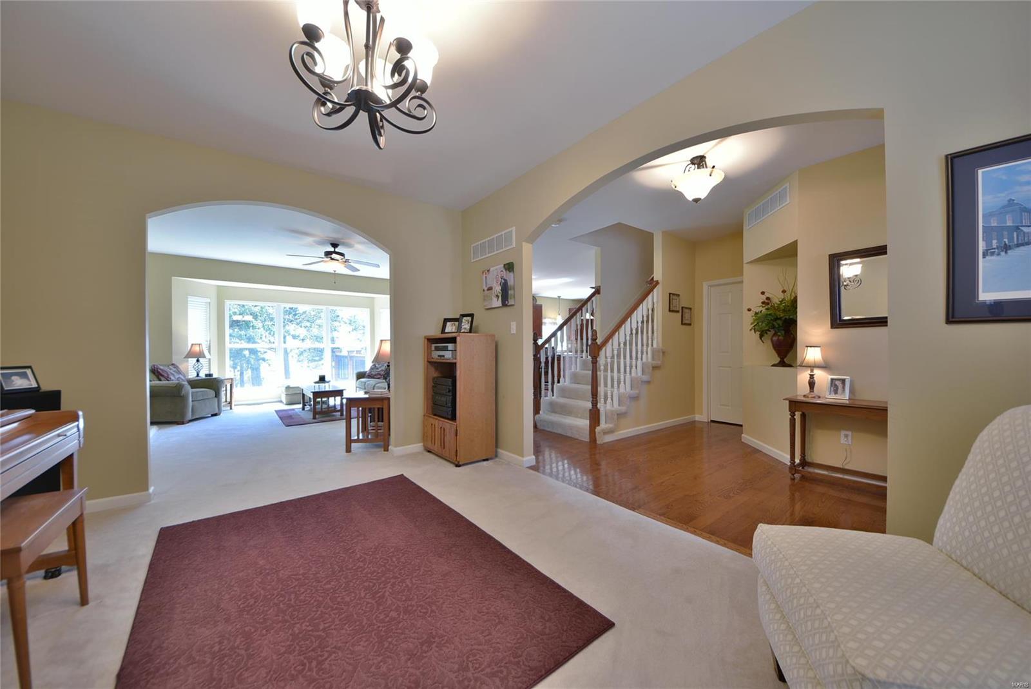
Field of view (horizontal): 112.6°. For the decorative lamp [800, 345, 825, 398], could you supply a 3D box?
[{"bbox_3d":[2.622,0.243,3.034,0.185,0.446,0.185,0,0,-39],"label":"decorative lamp"}]

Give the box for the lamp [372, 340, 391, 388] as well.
[{"bbox_3d":[-1.494,0.276,4.103,0.380,0.645,0.380,0,0,-27],"label":"lamp"}]

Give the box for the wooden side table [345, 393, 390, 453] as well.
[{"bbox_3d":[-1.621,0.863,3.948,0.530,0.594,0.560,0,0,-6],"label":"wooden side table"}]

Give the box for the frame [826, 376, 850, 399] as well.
[{"bbox_3d":[2.801,0.377,2.984,0.060,0.190,0.150,-1,0,-44],"label":"frame"}]

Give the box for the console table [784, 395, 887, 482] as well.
[{"bbox_3d":[2.845,0.816,2.663,0.390,0.690,1.160,0,0,-38],"label":"console table"}]

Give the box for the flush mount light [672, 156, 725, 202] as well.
[{"bbox_3d":[1.588,-1.429,3.006,0.409,0.391,0.409,0,0,-39],"label":"flush mount light"}]

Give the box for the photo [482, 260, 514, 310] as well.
[{"bbox_3d":[-0.173,-0.592,3.549,0.030,0.413,0.510,0,0,-39],"label":"photo"}]

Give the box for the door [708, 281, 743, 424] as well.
[{"bbox_3d":[3.142,0.135,4.874,0.060,2.020,0.690,0,0,-38],"label":"door"}]

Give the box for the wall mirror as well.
[{"bbox_3d":[3.022,-0.459,2.739,0.040,0.648,0.760,0,0,-39],"label":"wall mirror"}]

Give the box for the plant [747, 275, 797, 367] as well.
[{"bbox_3d":[2.827,-0.258,3.664,0.500,0.960,0.550,0,0,5],"label":"plant"}]

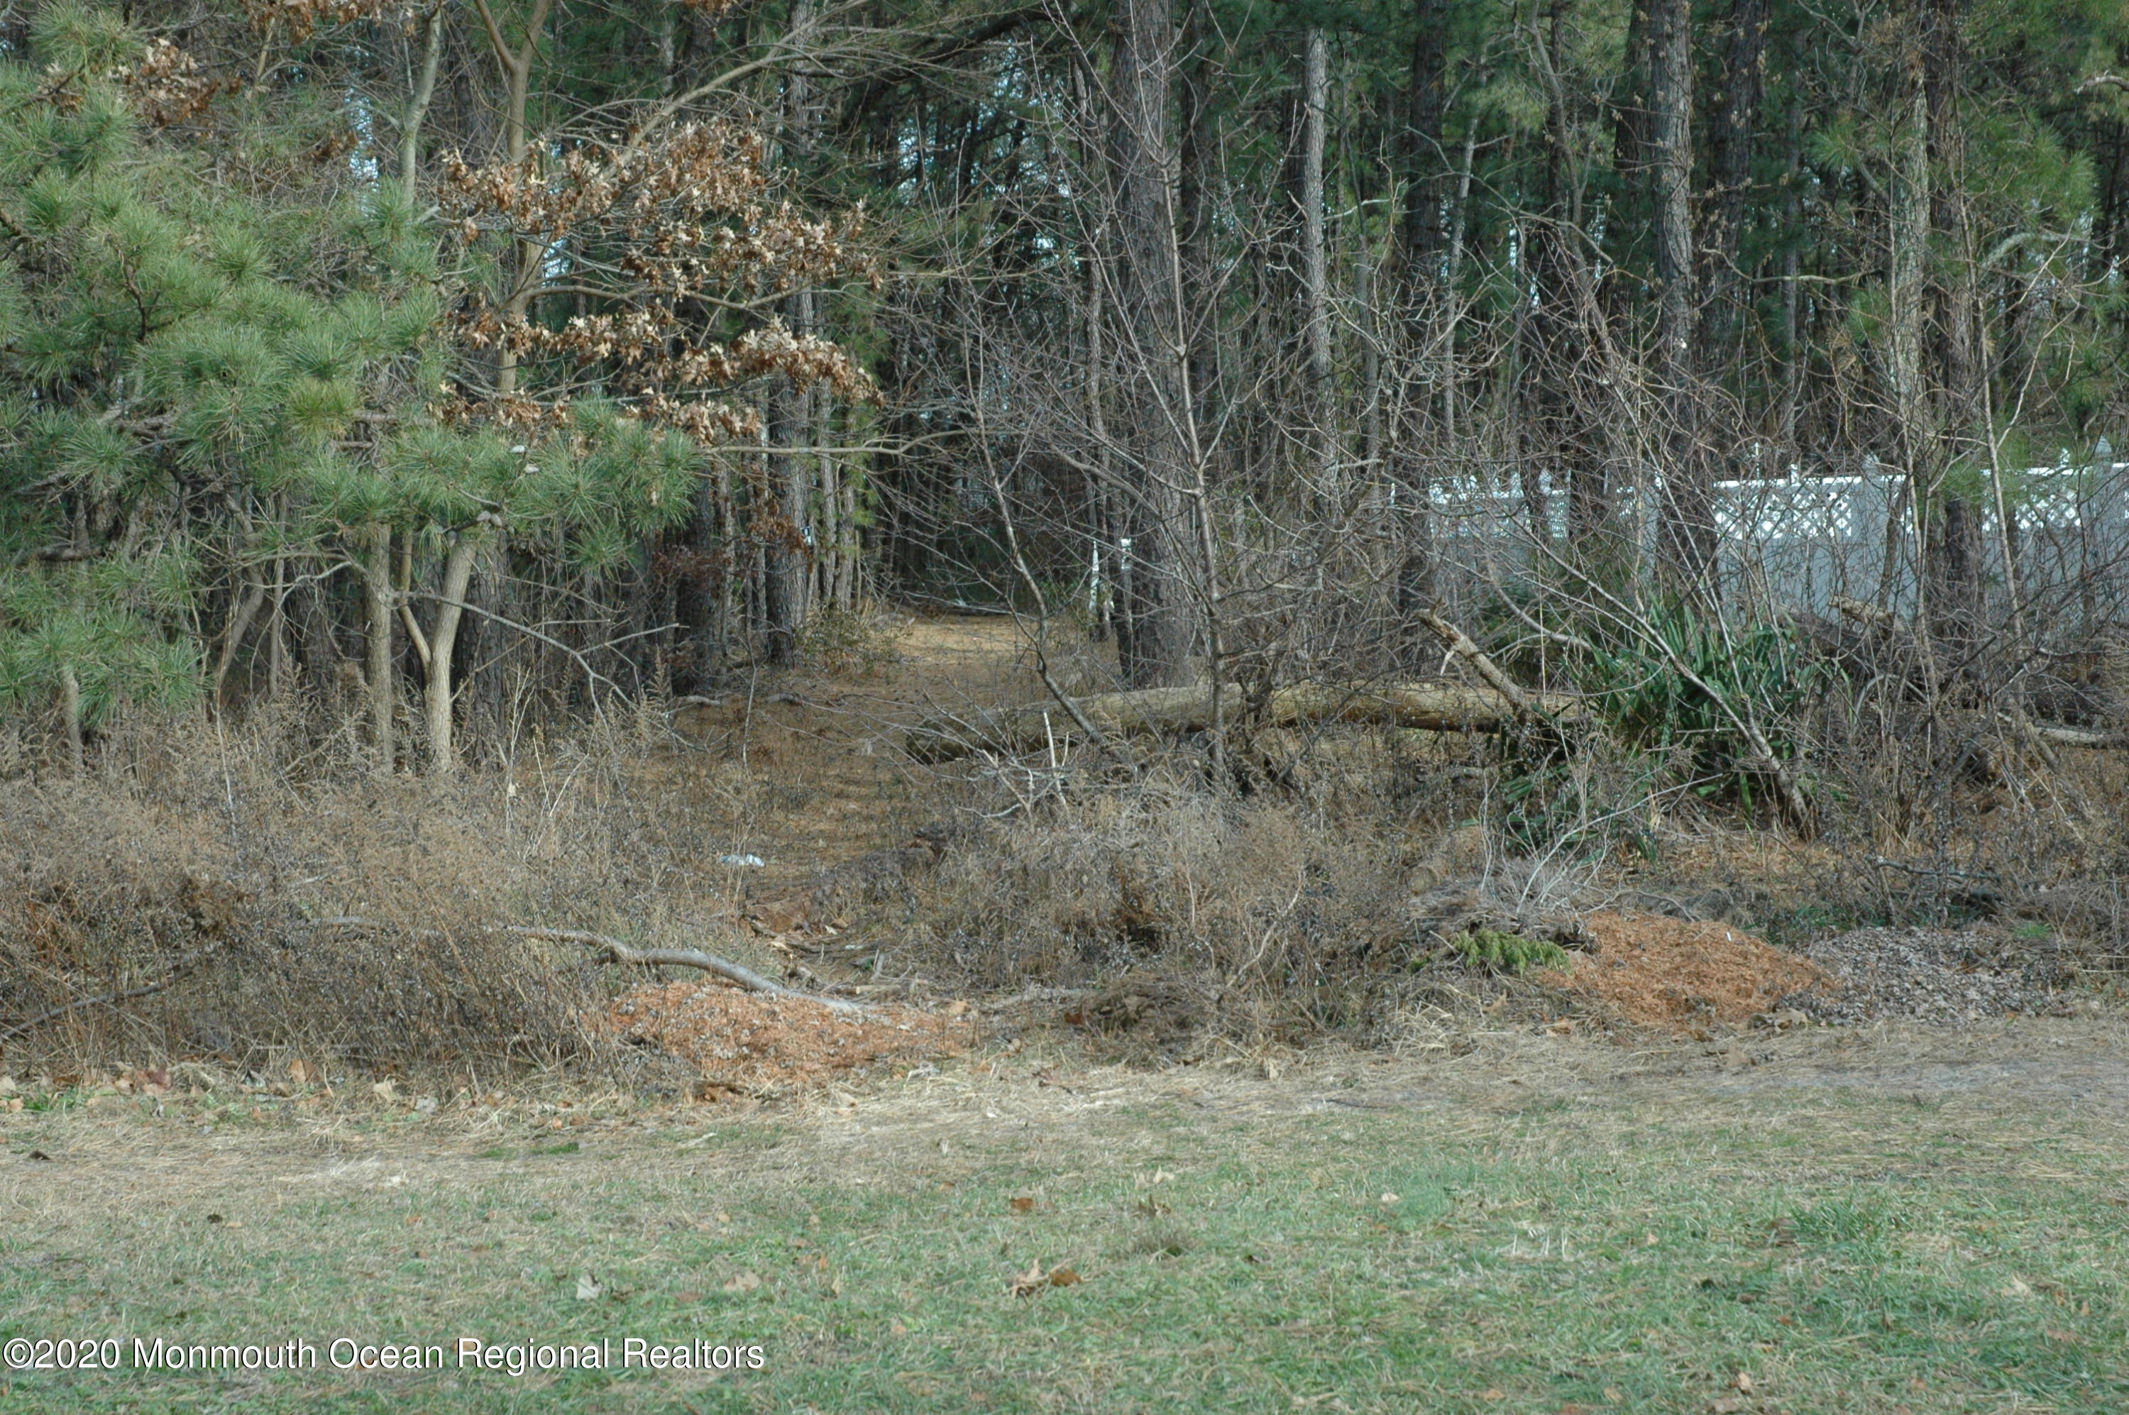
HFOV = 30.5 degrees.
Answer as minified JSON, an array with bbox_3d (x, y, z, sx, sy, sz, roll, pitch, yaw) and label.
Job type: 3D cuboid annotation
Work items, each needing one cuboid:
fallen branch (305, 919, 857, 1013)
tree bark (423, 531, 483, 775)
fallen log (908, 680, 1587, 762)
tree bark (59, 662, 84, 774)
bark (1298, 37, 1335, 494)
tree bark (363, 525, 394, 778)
[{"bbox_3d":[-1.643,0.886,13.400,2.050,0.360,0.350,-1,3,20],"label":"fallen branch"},{"bbox_3d":[-3.135,-0.281,20.000,0.290,1.270,0.170,-2,3,0],"label":"tree bark"},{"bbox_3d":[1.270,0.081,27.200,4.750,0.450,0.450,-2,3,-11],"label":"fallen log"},{"bbox_3d":[-4.838,0.053,19.000,0.120,0.560,0.110,-2,3,0],"label":"tree bark"},{"bbox_3d":[2.326,-4.100,36.000,0.260,4.400,0.250,-2,3,0],"label":"bark"},{"bbox_3d":[-3.514,-0.299,20.000,0.140,1.300,0.130,-2,3,0],"label":"tree bark"}]

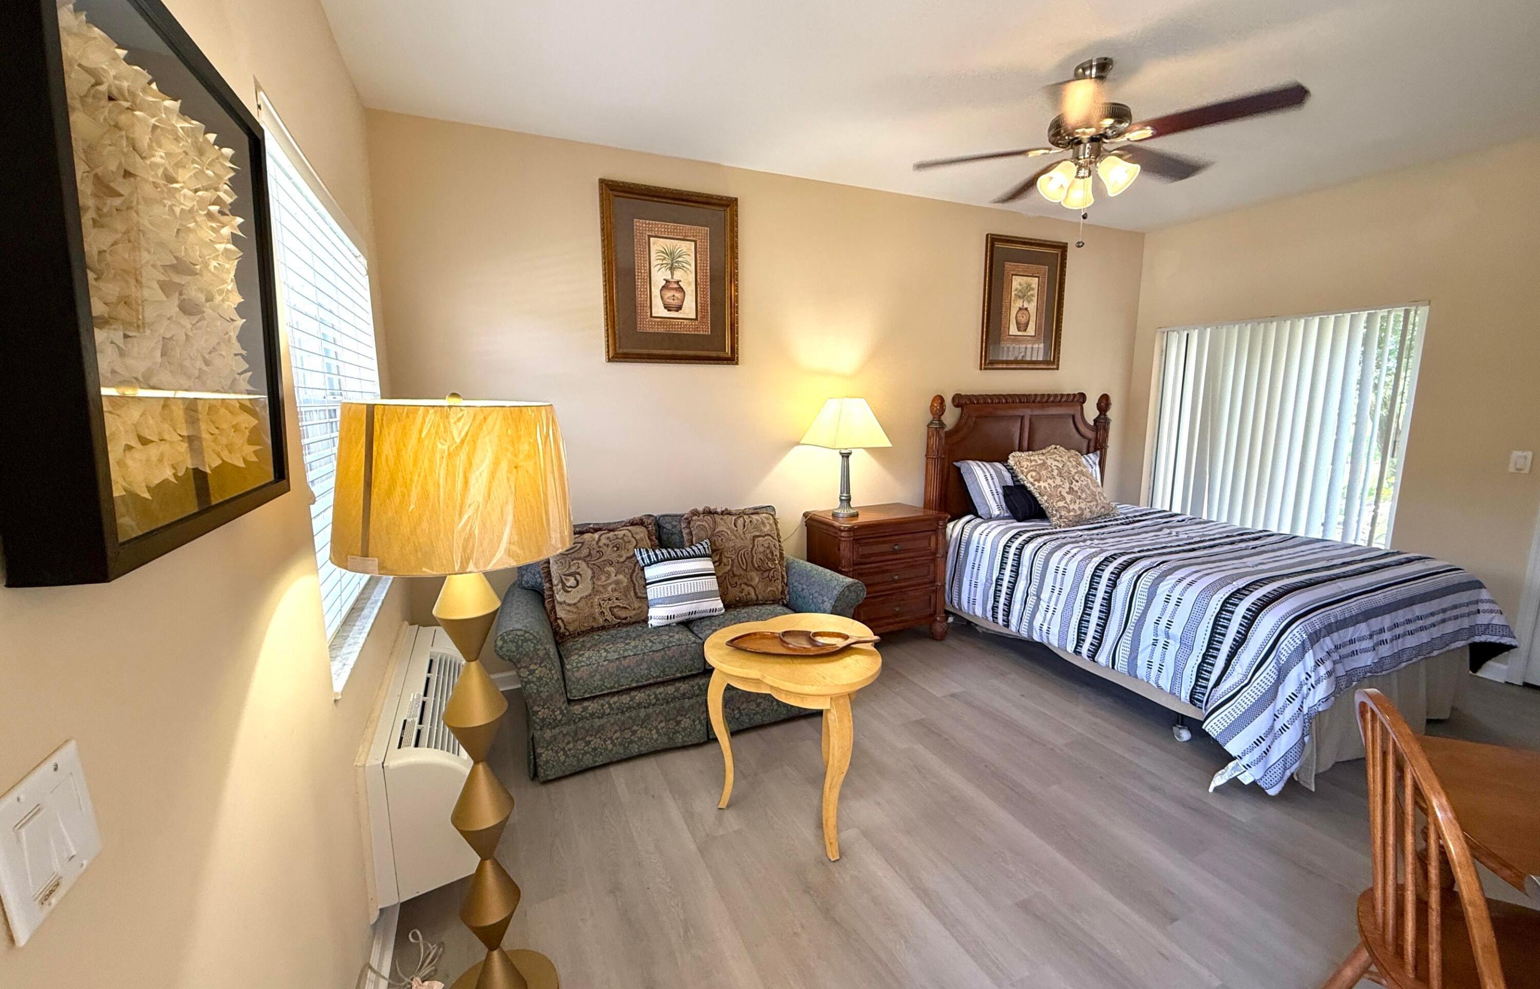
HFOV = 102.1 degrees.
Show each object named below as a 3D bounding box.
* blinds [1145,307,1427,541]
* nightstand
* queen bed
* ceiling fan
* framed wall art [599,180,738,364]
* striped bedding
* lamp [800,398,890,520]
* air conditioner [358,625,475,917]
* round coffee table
[{"bbox_3d":[3.357,-0.203,4.303,0.086,1.962,1.500,-5,10,-25],"label":"blinds"},{"bbox_3d":[0.662,0.516,3.865,0.765,0.792,0.500,-5,10,-25],"label":"nightstand"},{"bbox_3d":[2.230,0.187,3.537,1.848,1.523,2.295,-5,10,-25],"label":"queen bed"},{"bbox_3d":[1.211,-1.354,2.369,1.273,0.538,1.273,-5,10,-25],"label":"ceiling fan"},{"bbox_3d":[-0.509,-1.155,3.317,0.742,0.900,0.038,-5,10,-25],"label":"framed wall art"},{"bbox_3d":[2.272,0.558,3.492,1.894,0.621,2.106,-5,10,-25],"label":"striped bedding"},{"bbox_3d":[0.450,-0.215,3.702,0.391,0.708,0.391,-5,10,-25],"label":"lamp"},{"bbox_3d":[-1.108,0.771,2.078,0.265,0.405,1.113,-5,10,-25],"label":"air conditioner"},{"bbox_3d":[0.099,0.857,2.228,0.621,0.639,0.636,-5,10,-25],"label":"round coffee table"}]

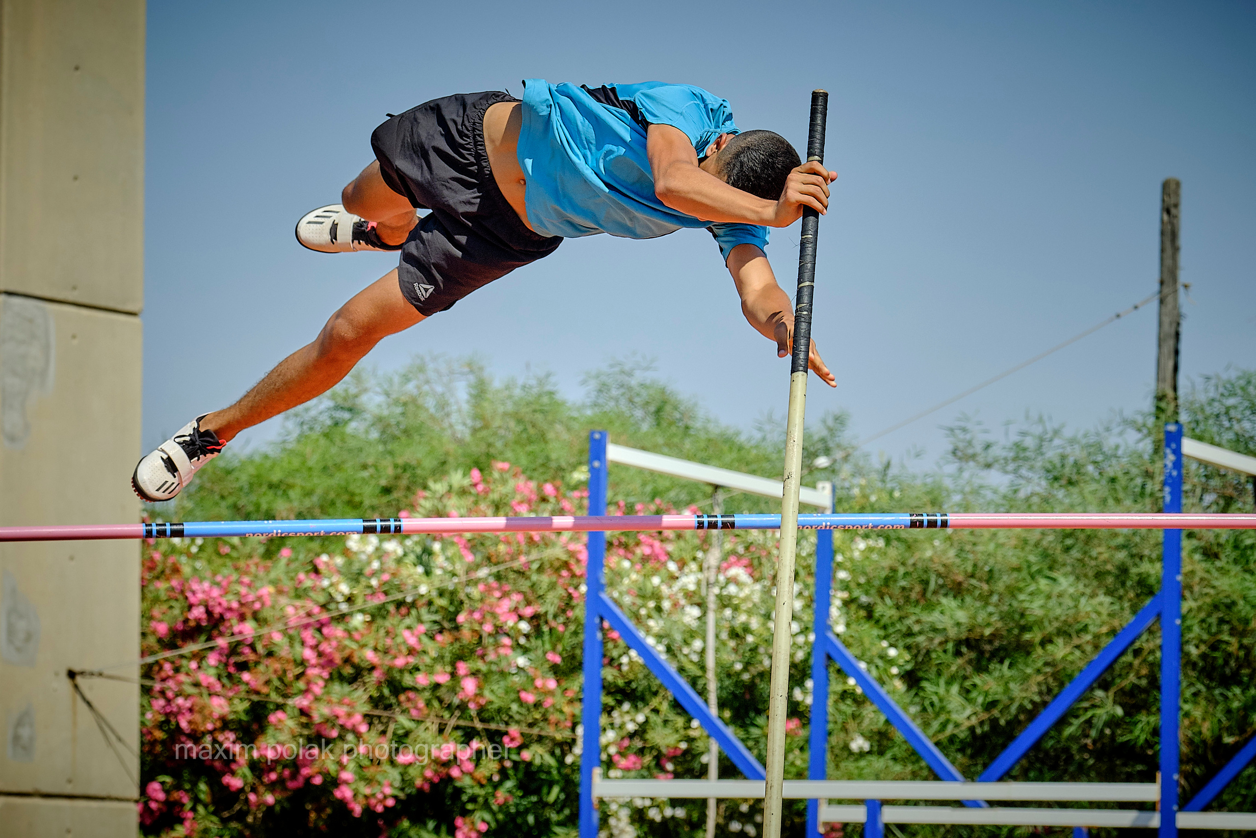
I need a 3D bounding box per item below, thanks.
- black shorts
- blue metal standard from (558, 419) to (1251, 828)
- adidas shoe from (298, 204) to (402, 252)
[{"bbox_3d":[-0.327,-0.432,10.050,0.360,0.370,0.280,-26,21,3],"label":"black shorts"},{"bbox_3d":[1.292,1.783,19.358,2.251,3.300,2.216,-1,-6,24],"label":"blue metal standard"},{"bbox_3d":[-0.515,-0.366,10.050,0.265,0.097,0.115,-3,3,-6],"label":"adidas shoe"}]

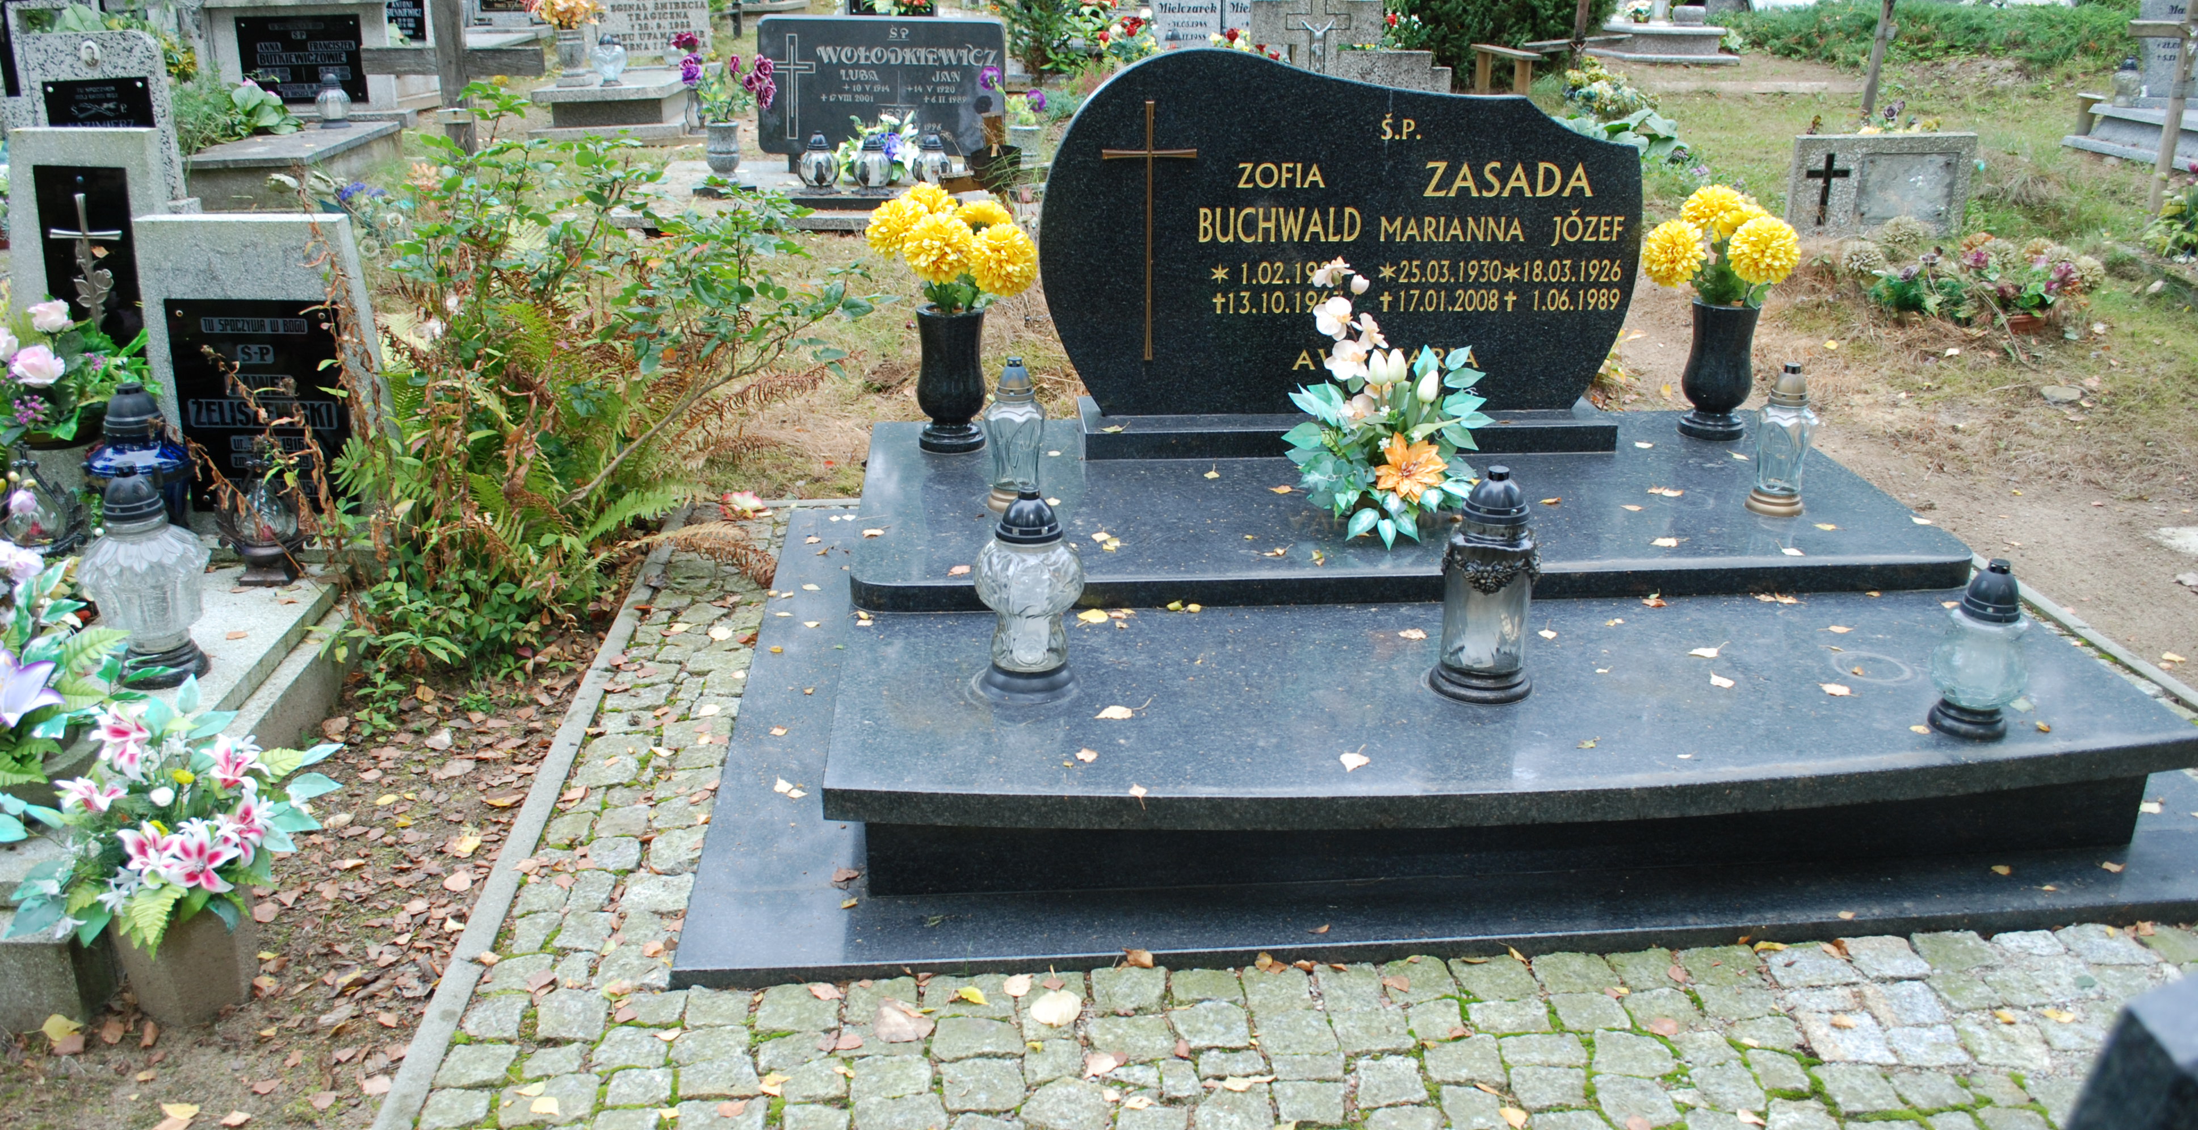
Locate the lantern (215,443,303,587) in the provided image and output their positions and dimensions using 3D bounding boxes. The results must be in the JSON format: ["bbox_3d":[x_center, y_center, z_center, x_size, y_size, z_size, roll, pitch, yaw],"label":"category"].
[{"bbox_3d":[-1.524,-0.091,2.998,0.160,0.250,0.145,-1,22,-4],"label":"lantern"}]

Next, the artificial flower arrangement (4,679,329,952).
[{"bbox_3d":[-1.345,0.361,2.392,0.450,0.360,0.390,-1,22,-5],"label":"artificial flower arrangement"}]

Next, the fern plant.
[{"bbox_3d":[-0.989,-0.431,3.308,1.080,1.020,0.950,-1,22,-4],"label":"fern plant"}]

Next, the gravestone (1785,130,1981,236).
[{"bbox_3d":[3.653,-1.770,7.700,0.870,0.500,0.090,-3,21,-9],"label":"gravestone"}]

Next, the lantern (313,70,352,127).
[{"bbox_3d":[-3.908,-2.370,8.423,0.185,0.265,0.185,-1,22,-4],"label":"lantern"}]

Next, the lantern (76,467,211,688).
[{"bbox_3d":[-1.615,0.014,2.791,0.200,0.365,0.200,-1,21,-5],"label":"lantern"}]

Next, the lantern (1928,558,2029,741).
[{"bbox_3d":[1.529,0.135,2.842,0.150,0.304,0.150,-1,22,-5],"label":"lantern"}]

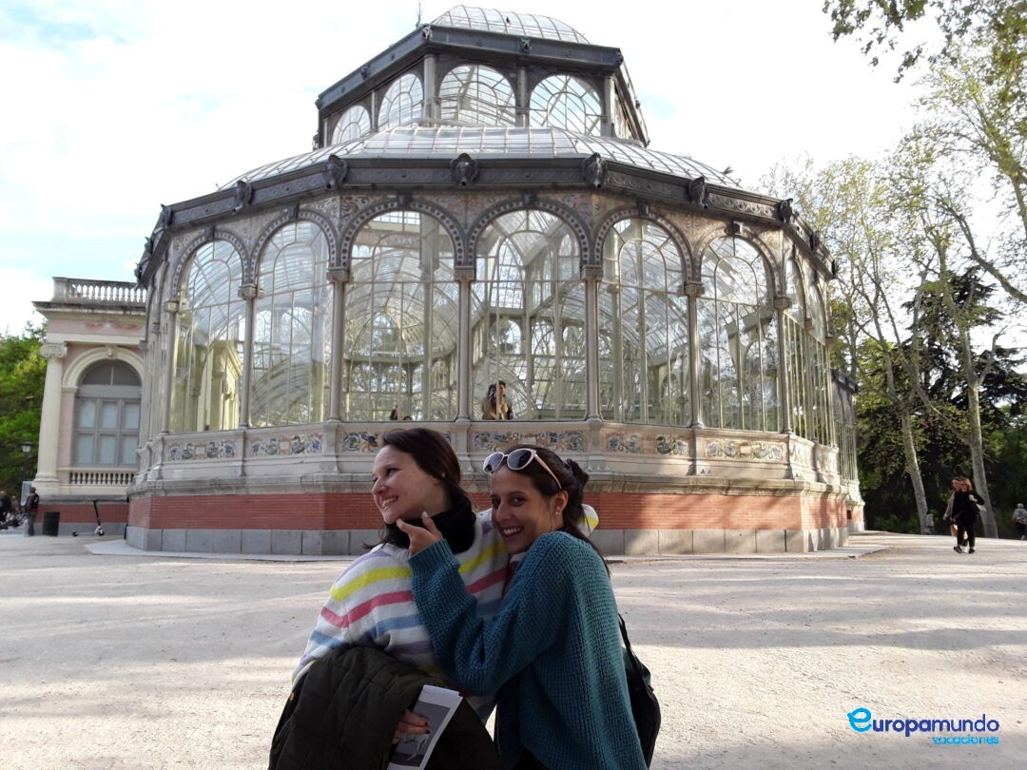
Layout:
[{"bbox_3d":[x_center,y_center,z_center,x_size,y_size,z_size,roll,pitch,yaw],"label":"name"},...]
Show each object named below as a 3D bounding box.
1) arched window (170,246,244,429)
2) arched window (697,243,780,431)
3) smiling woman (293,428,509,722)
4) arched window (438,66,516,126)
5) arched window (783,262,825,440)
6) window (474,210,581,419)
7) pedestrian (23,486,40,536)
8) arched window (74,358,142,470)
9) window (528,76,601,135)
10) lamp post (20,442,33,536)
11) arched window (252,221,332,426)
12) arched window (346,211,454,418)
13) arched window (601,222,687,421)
[{"bbox_3d":[-7.334,-1.222,19.263,2.475,4.661,0.250,-5,-10,30],"label":"arched window"},{"bbox_3d":[5.035,-1.146,17.842,2.245,4.309,0.300,5,-10,-27],"label":"arched window"},{"bbox_3d":[-0.247,0.895,1.806,0.600,1.600,0.420,-3,-9,20],"label":"smiling woman"},{"bbox_3d":[-1.052,-8.369,23.481,2.310,2.173,0.250,2,-9,-13],"label":"arched window"},{"bbox_3d":[7.335,-0.989,20.692,0.250,4.661,2.475,-6,-10,33],"label":"arched window"},{"bbox_3d":[0.311,-1.427,16.114,2.245,4.309,0.300,0,-9,1],"label":"window"},{"bbox_3d":[-16.779,4.437,27.948,0.350,1.694,0.500,7,-11,-36],"label":"pedestrian"},{"bbox_3d":[-14.747,1.033,29.114,2.255,3.850,0.250,2,-9,-13],"label":"arched window"},{"bbox_3d":[1.512,-8.030,23.135,2.284,1.962,0.250,2,-9,-14],"label":"window"},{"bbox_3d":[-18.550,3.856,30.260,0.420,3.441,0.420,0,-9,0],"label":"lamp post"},{"bbox_3d":[-4.671,-1.312,16.857,2.245,4.309,0.300,-5,-11,30],"label":"arched window"},{"bbox_3d":[-2.268,-1.419,16.180,2.245,4.309,0.300,0,-9,1],"label":"arched window"},{"bbox_3d":[2.929,-1.452,17.663,2.475,4.661,0.250,5,-10,-27],"label":"arched window"}]

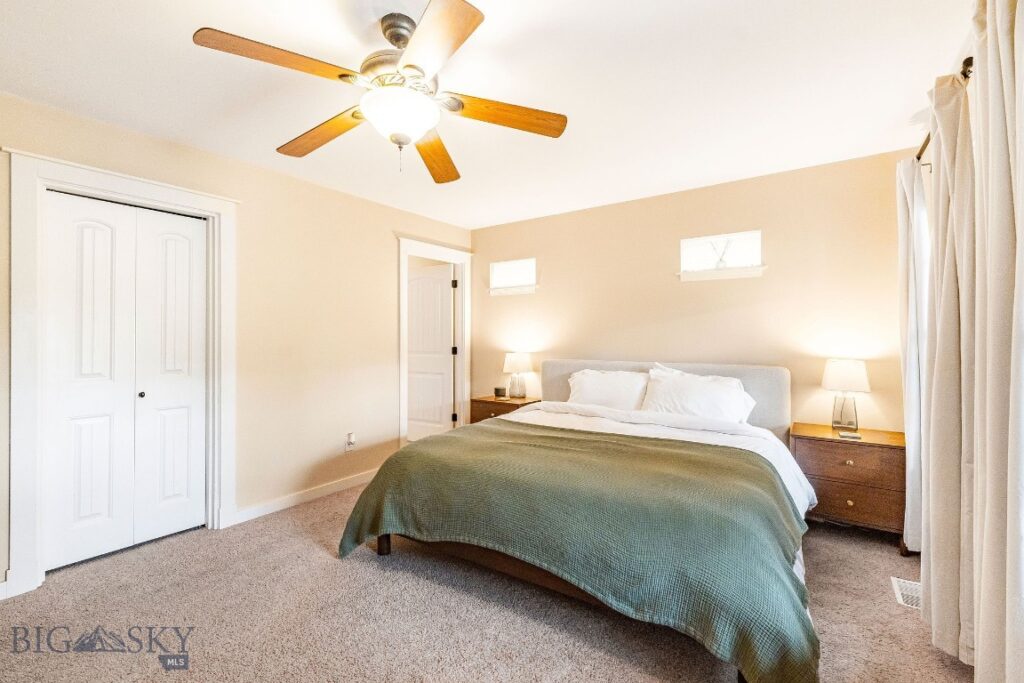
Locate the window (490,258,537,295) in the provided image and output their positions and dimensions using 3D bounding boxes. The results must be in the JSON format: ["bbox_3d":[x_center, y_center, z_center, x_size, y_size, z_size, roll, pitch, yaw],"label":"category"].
[{"bbox_3d":[0.015,-0.676,4.526,0.600,0.350,0.090,0,1,36],"label":"window"}]

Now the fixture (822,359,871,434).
[{"bbox_3d":[2.174,0.352,2.779,0.250,0.475,0.200,0,1,36],"label":"fixture"}]

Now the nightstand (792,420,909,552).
[{"bbox_3d":[2.145,0.908,2.728,0.590,0.636,0.426,0,1,36],"label":"nightstand"}]

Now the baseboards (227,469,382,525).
[{"bbox_3d":[-1.464,1.186,3.417,0.020,0.100,1.340,0,1,36],"label":"baseboards"}]

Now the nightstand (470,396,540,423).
[{"bbox_3d":[-0.041,0.890,4.290,0.590,0.636,0.426,0,1,36],"label":"nightstand"}]

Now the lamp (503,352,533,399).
[{"bbox_3d":[0.057,0.339,4.299,0.250,0.470,0.200,0,1,36],"label":"lamp"}]

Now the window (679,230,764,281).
[{"bbox_3d":[1.638,-0.663,3.366,0.610,0.350,0.090,0,1,36],"label":"window"}]

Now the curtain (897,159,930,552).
[{"bbox_3d":[2.169,0.080,2.287,0.150,2.150,0.320,0,1,36],"label":"curtain"}]

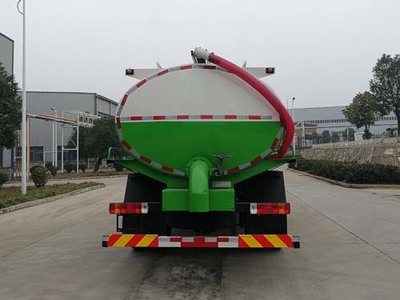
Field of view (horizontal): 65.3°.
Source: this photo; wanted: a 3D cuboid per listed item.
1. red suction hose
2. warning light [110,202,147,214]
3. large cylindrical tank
[{"bbox_3d":[0.600,-0.650,4.320,1.330,1.500,0.650,0,-1,4],"label":"red suction hose"},{"bbox_3d":[-0.900,0.743,3.970,0.490,0.140,0.100,0,-1,4],"label":"warning light"},{"bbox_3d":[0.150,-0.360,6.360,2.230,1.490,4.700,0,-1,4],"label":"large cylindrical tank"}]

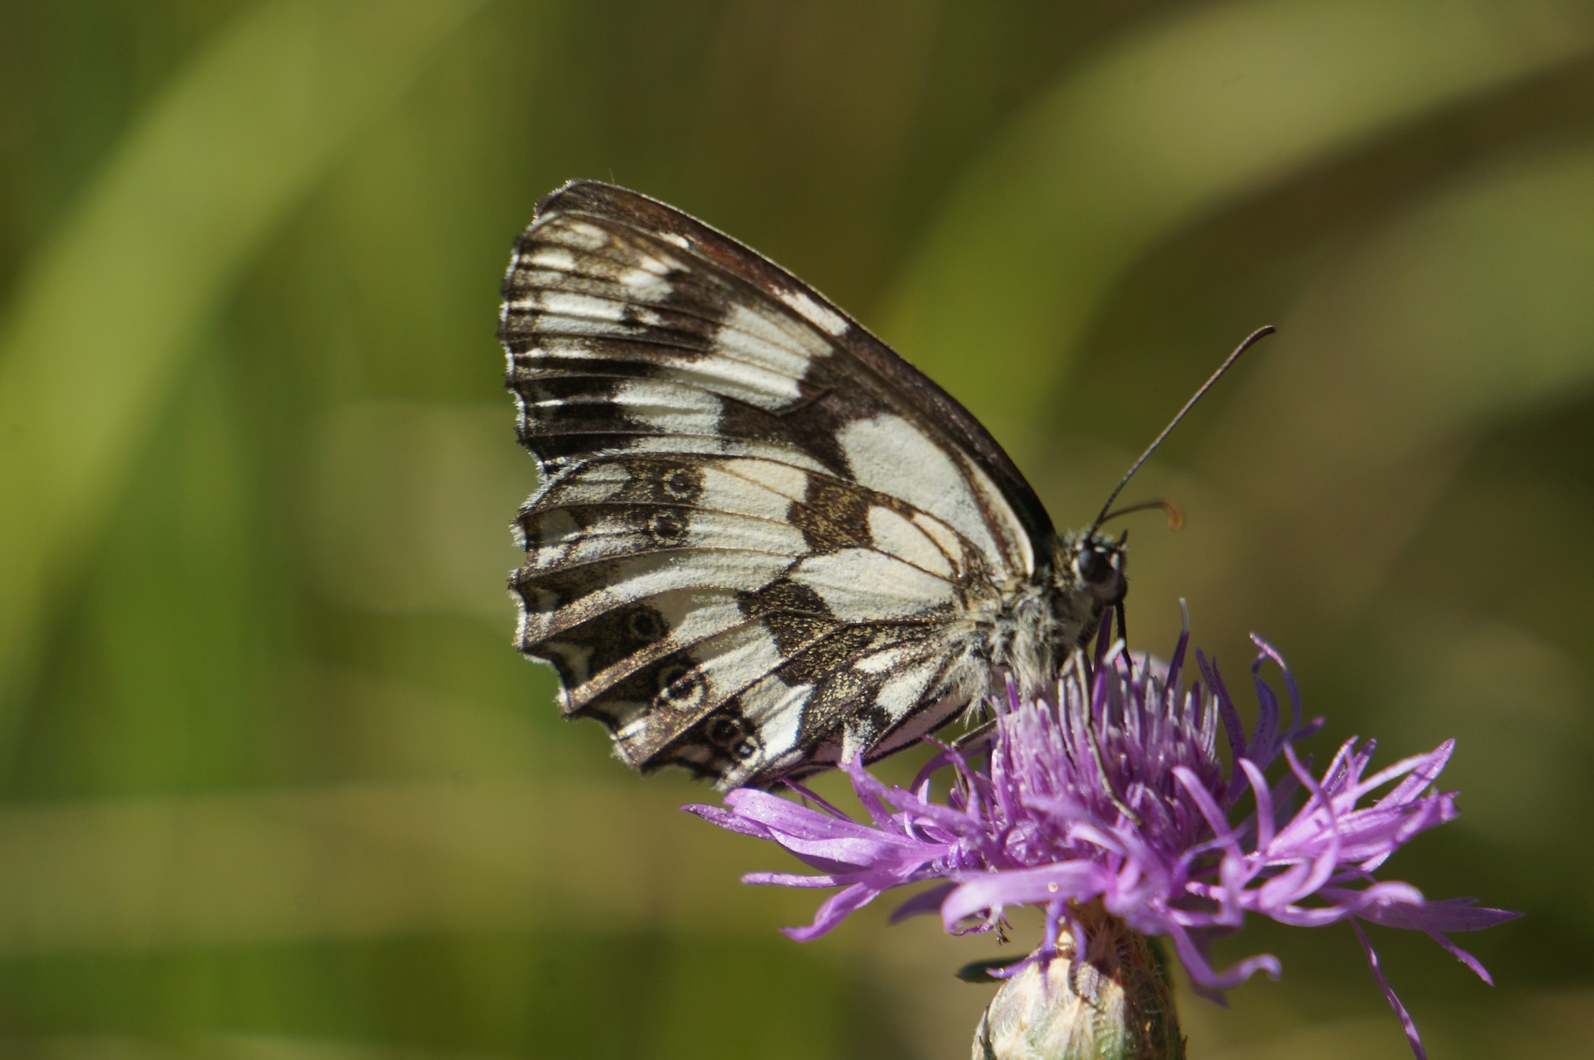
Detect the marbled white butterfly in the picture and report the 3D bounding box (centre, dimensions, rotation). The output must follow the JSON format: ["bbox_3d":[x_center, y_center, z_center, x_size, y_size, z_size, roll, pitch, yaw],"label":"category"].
[{"bbox_3d":[0.004,-0.002,0.570,0.032,0.026,0.012,-5,6,12],"label":"marbled white butterfly"}]

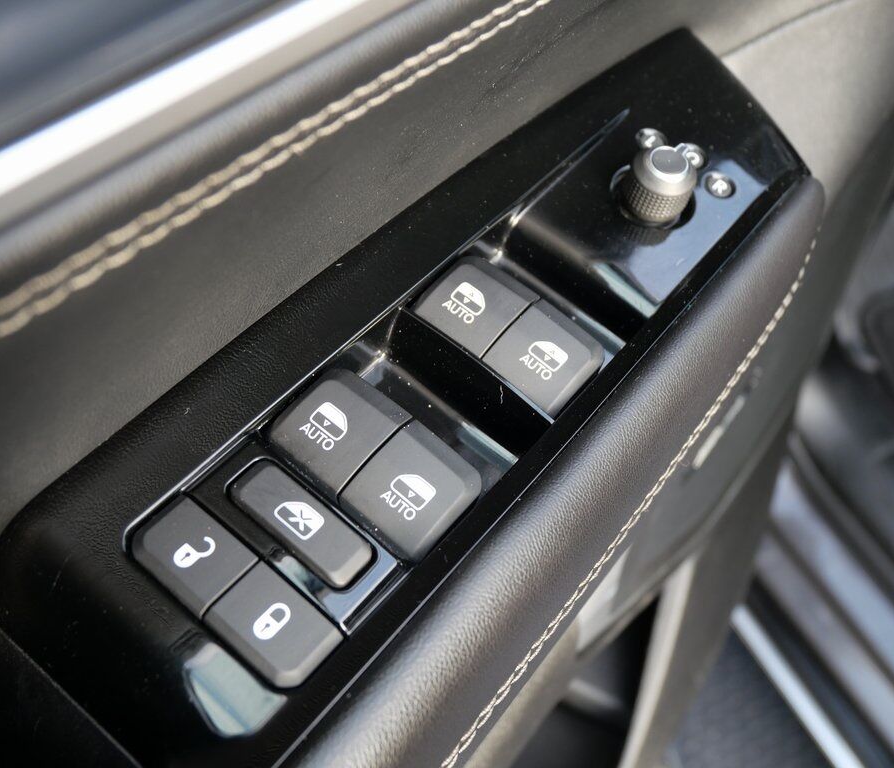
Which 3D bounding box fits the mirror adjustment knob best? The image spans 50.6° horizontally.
[{"bbox_3d":[0.066,-0.062,0.289,0.020,0.018,0.020,6,57,-9],"label":"mirror adjustment knob"}]

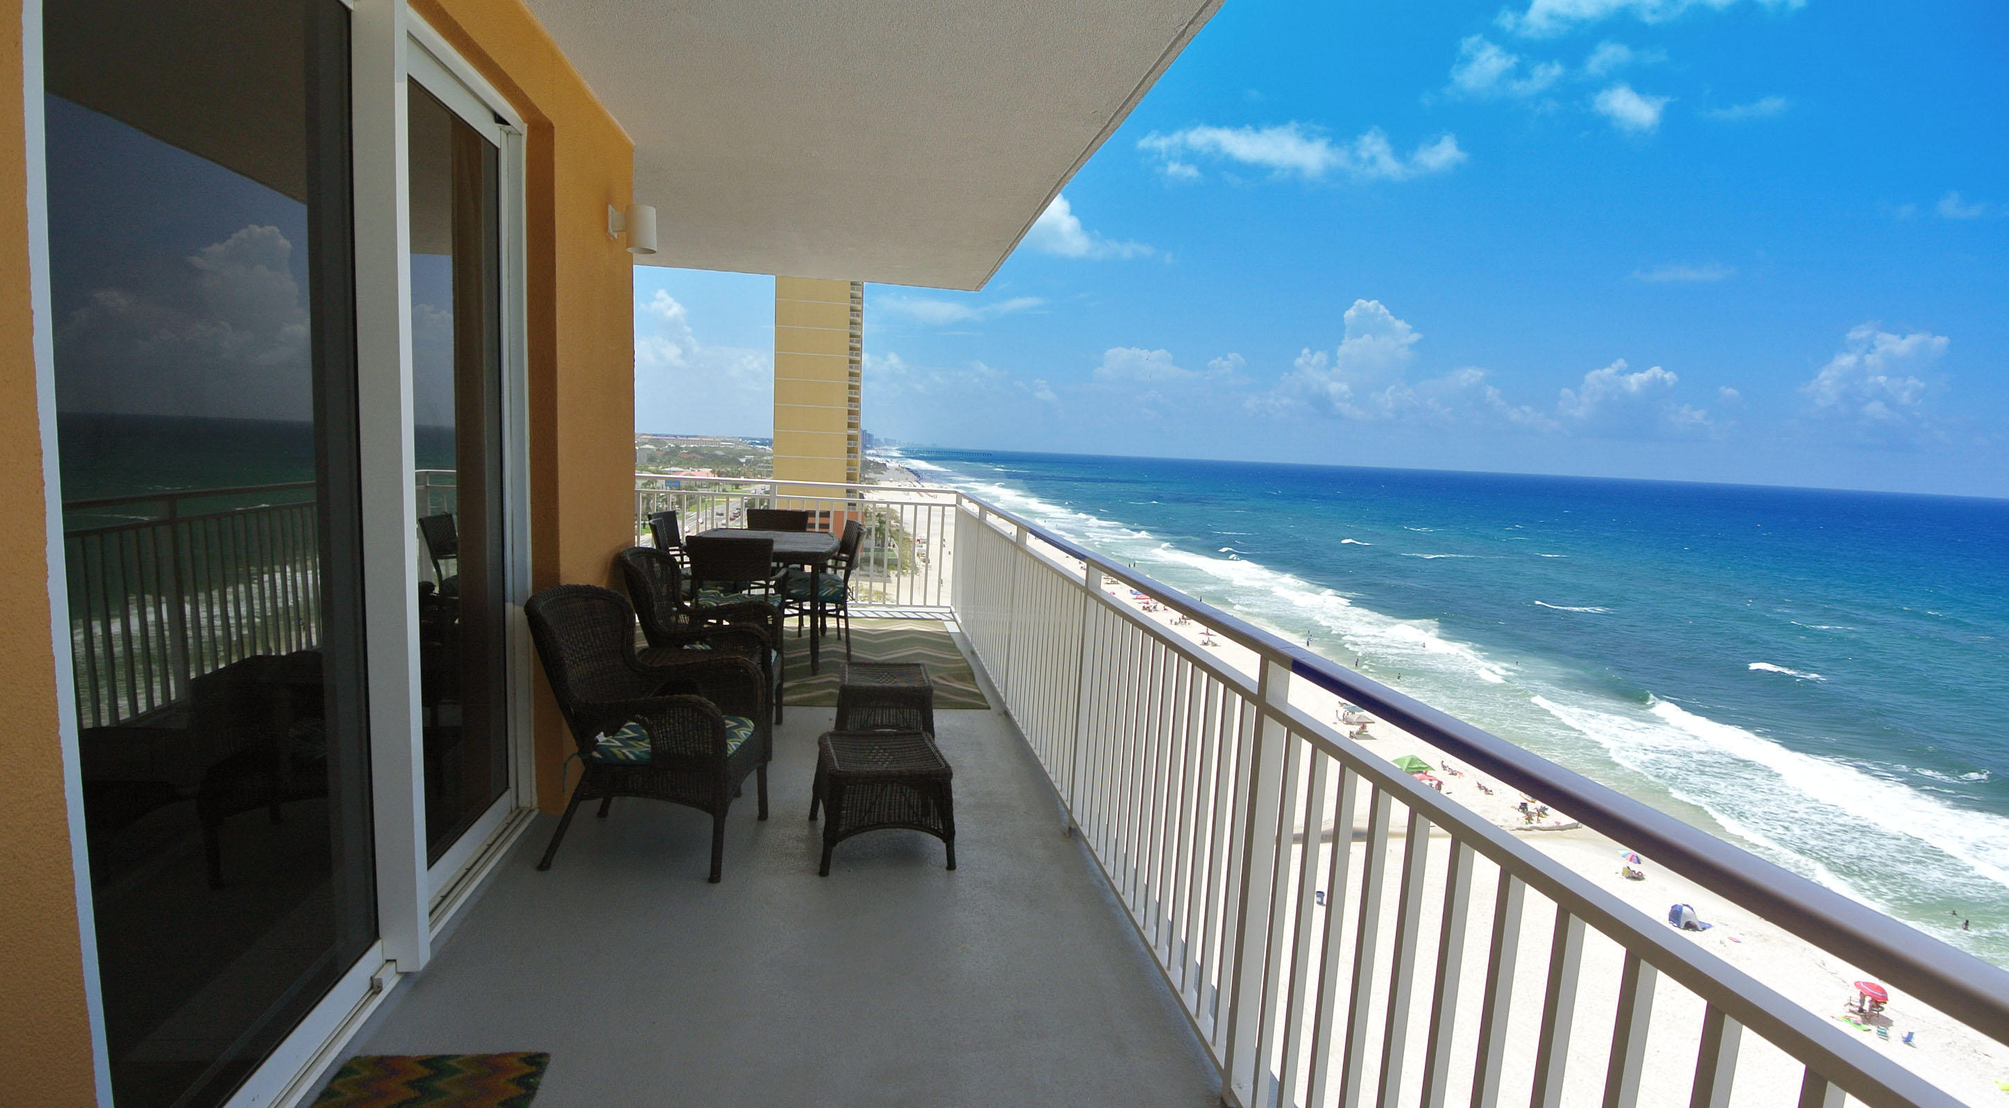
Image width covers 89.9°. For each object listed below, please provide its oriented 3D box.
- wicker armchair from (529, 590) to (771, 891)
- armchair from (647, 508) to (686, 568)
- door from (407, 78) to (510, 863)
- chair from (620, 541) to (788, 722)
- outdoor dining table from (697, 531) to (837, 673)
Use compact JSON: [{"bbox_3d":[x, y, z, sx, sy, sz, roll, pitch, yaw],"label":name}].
[{"bbox_3d":[-1.251,0.583,3.594,0.690,0.940,0.640,2,6,1],"label":"wicker armchair"},{"bbox_3d":[-2.246,0.162,7.389,0.600,0.900,0.570,2,6,1],"label":"armchair"},{"bbox_3d":[-1.775,-0.221,3.179,0.070,2.510,1.080,1,6,-9],"label":"door"},{"bbox_3d":[-1.426,0.442,4.852,0.690,0.940,0.640,1,6,-6],"label":"chair"},{"bbox_3d":[-1.667,0.290,7.008,1.030,0.765,1.455,1,6,-9],"label":"outdoor dining table"}]

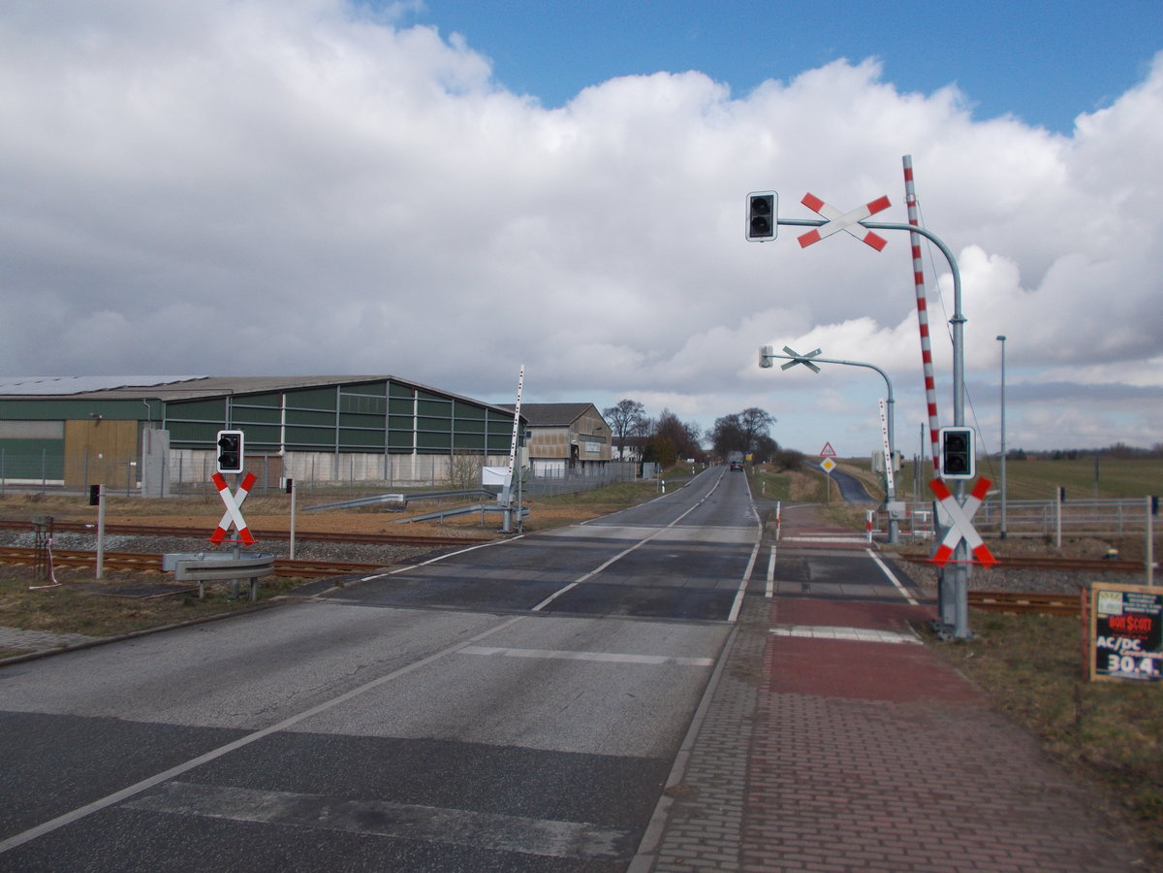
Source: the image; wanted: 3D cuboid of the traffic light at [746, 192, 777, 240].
[{"bbox_3d":[2.531,-3.081,12.250,0.455,0.695,0.330,0,-2,16],"label":"traffic light"}]

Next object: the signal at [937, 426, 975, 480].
[{"bbox_3d":[4.944,0.219,11.500,0.455,0.695,0.330,0,-2,16],"label":"signal"}]

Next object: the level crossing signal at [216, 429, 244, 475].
[{"bbox_3d":[-5.654,0.257,14.050,0.455,0.695,0.330,1,-2,6],"label":"level crossing signal"}]

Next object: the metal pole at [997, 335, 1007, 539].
[{"bbox_3d":[13.321,0.031,27.600,0.300,6.400,0.220,1,-2,-14],"label":"metal pole"}]

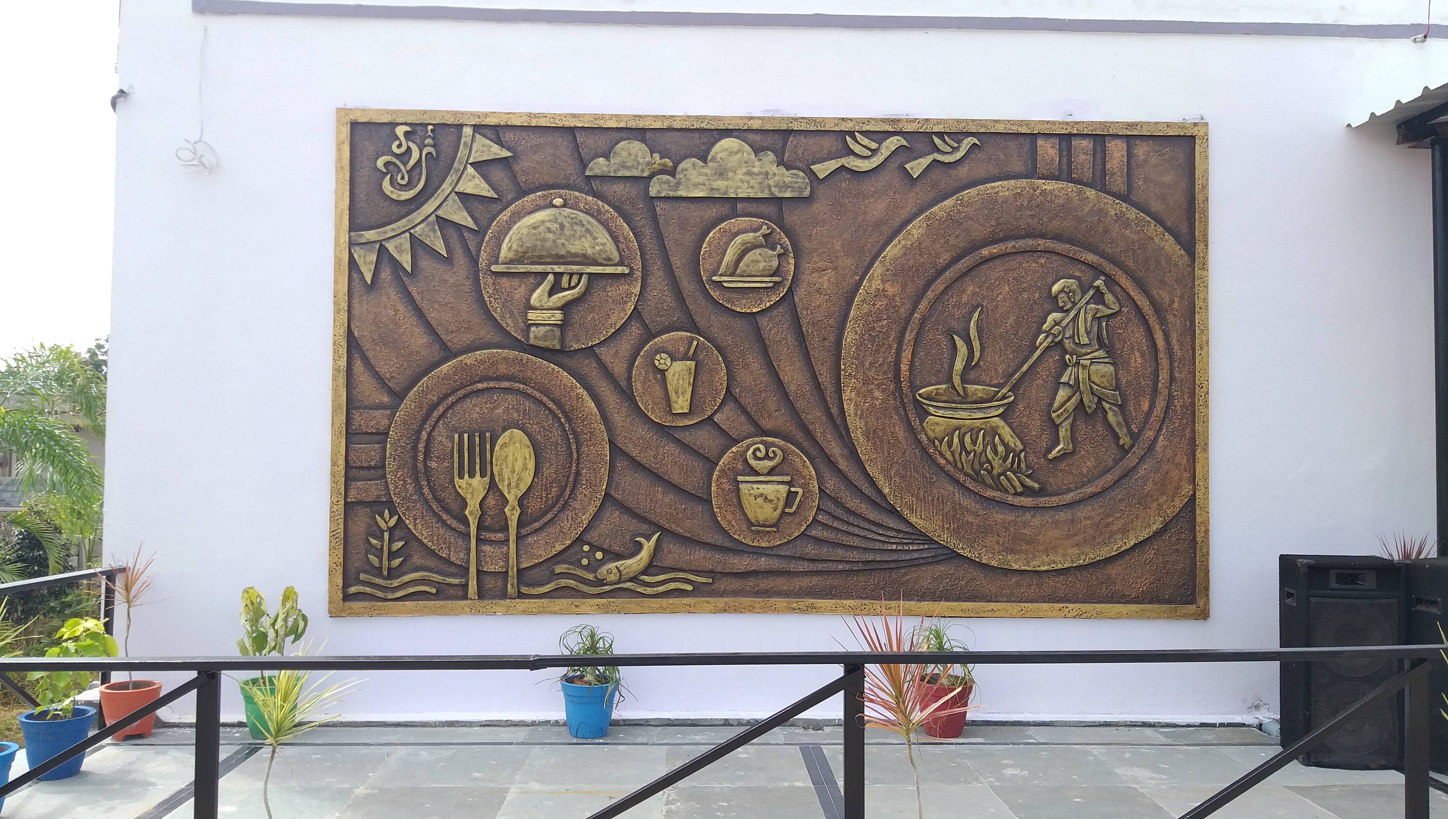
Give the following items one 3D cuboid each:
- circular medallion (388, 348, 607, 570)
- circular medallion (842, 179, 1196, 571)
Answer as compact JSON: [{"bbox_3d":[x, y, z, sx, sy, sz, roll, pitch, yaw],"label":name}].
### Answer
[{"bbox_3d":[-1.129,0.257,5.438,1.111,1.111,0.060,1,-2,-2],"label":"circular medallion"},{"bbox_3d":[1.498,-0.175,5.528,1.821,1.993,0.070,1,-2,-2],"label":"circular medallion"}]

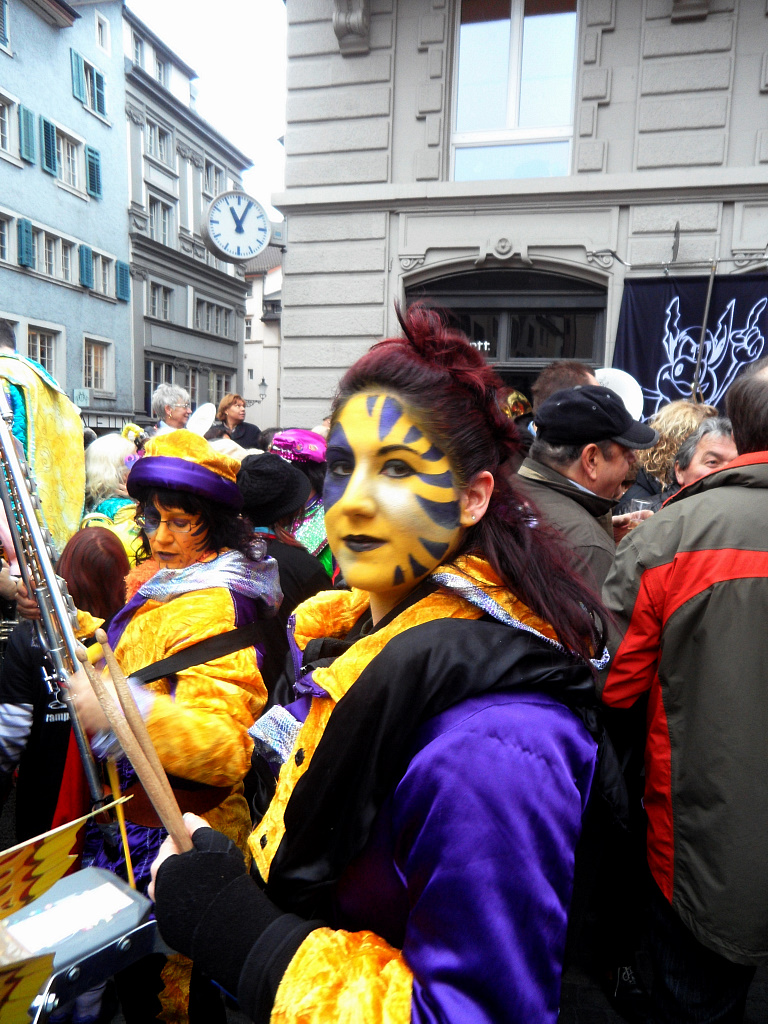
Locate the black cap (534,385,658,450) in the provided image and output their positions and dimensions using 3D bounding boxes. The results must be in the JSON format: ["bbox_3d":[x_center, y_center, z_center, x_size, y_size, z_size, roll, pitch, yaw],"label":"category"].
[{"bbox_3d":[0.442,-0.195,1.460,0.260,0.130,0.180,-1,8,-17],"label":"black cap"}]

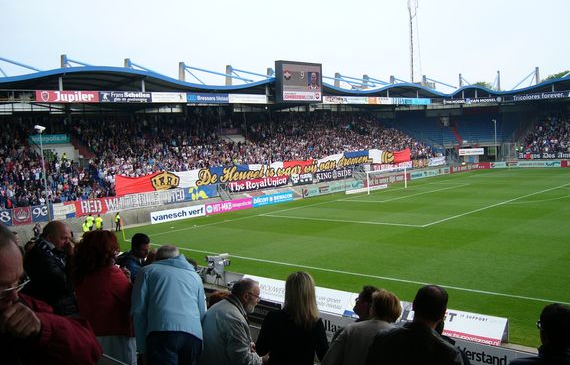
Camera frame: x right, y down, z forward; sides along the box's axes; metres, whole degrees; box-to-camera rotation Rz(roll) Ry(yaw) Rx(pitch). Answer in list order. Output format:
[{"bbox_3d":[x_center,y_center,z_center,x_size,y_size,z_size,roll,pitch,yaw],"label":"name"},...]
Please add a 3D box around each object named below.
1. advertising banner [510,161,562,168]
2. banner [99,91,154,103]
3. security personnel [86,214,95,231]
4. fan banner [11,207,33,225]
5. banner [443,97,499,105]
[{"bbox_3d":[40.015,-3.041,92.272,8.104,0.950,0.150,1,6,44],"label":"advertising banner"},{"bbox_3d":[-13.889,-7.497,50.599,0.150,1.040,5.158,1,6,44],"label":"banner"},{"bbox_3d":[-15.368,3.326,45.293,0.420,1.780,0.550,1,6,44],"label":"security personnel"},{"bbox_3d":[-19.923,2.555,43.737,0.100,1.250,1.428,1,6,44],"label":"fan banner"},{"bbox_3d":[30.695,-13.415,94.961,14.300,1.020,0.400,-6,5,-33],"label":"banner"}]

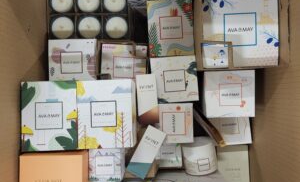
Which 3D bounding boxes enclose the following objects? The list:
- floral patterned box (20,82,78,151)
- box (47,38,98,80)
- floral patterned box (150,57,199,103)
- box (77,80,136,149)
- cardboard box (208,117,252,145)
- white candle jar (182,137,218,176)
[{"bbox_3d":[-0.142,0.036,0.466,0.079,0.079,0.097,-1,90,1],"label":"floral patterned box"},{"bbox_3d":[-0.131,-0.048,0.560,0.081,0.092,0.081,-1,90,1],"label":"box"},{"bbox_3d":[0.045,-0.020,0.566,0.079,0.098,0.079,-4,90,1],"label":"floral patterned box"},{"bbox_3d":[-0.066,0.035,0.488,0.082,0.083,0.101,-1,90,1],"label":"box"},{"bbox_3d":[0.159,0.066,0.633,0.084,0.076,0.079,-4,90,1],"label":"cardboard box"},{"bbox_3d":[0.091,0.120,0.558,0.061,0.061,0.056,-6,97,-2],"label":"white candle jar"}]

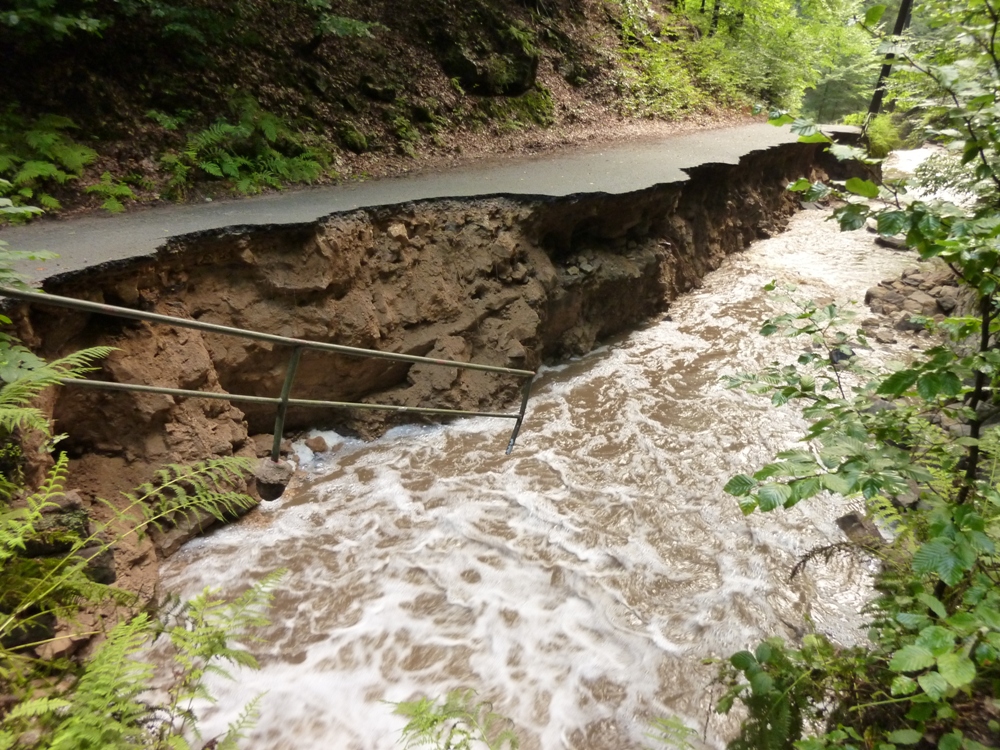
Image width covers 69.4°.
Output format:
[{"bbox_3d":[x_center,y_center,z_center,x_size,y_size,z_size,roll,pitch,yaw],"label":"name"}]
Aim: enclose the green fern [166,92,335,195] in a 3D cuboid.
[{"bbox_3d":[-2.729,-2.551,7.900,1.000,0.970,1.420,16,27,34],"label":"green fern"}]

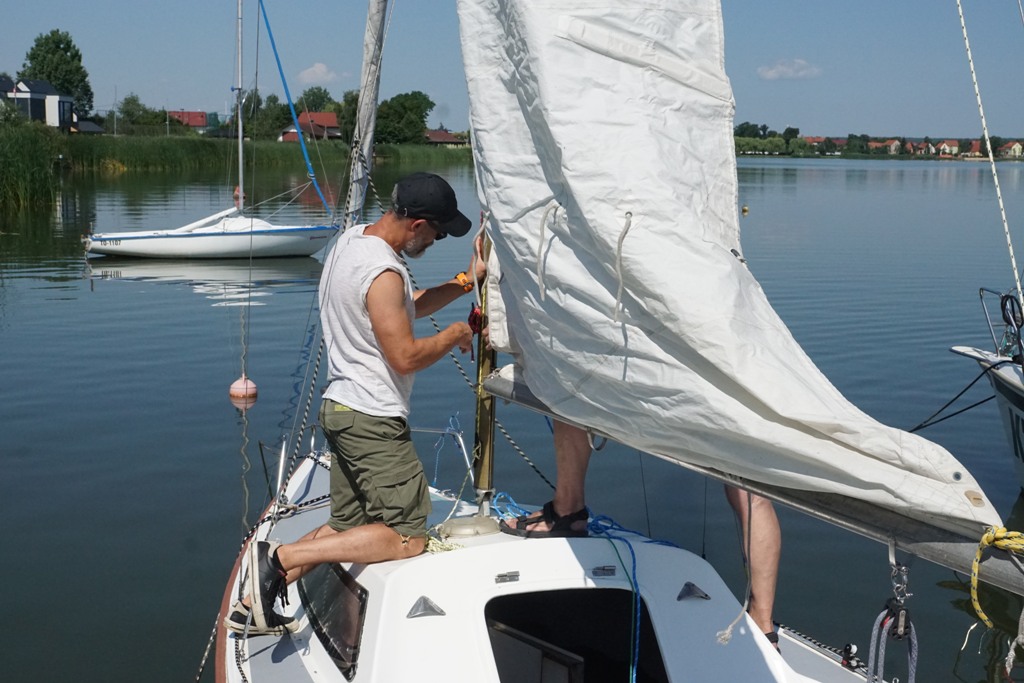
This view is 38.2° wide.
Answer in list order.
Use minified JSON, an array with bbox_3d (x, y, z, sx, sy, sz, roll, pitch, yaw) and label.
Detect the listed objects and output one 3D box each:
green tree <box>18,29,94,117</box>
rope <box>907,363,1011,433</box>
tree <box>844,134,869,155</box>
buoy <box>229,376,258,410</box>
[{"bbox_3d":[-56.968,-32.267,185.000,9.600,14.000,9.400,0,7,0],"label":"green tree"},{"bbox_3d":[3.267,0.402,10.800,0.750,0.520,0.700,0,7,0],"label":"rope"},{"bbox_3d":[144.396,-82.153,620.000,10.000,9.000,9.000,0,7,0],"label":"tree"},{"bbox_3d":[-2.614,0.501,14.400,0.270,0.290,0.270,0,7,0],"label":"buoy"}]

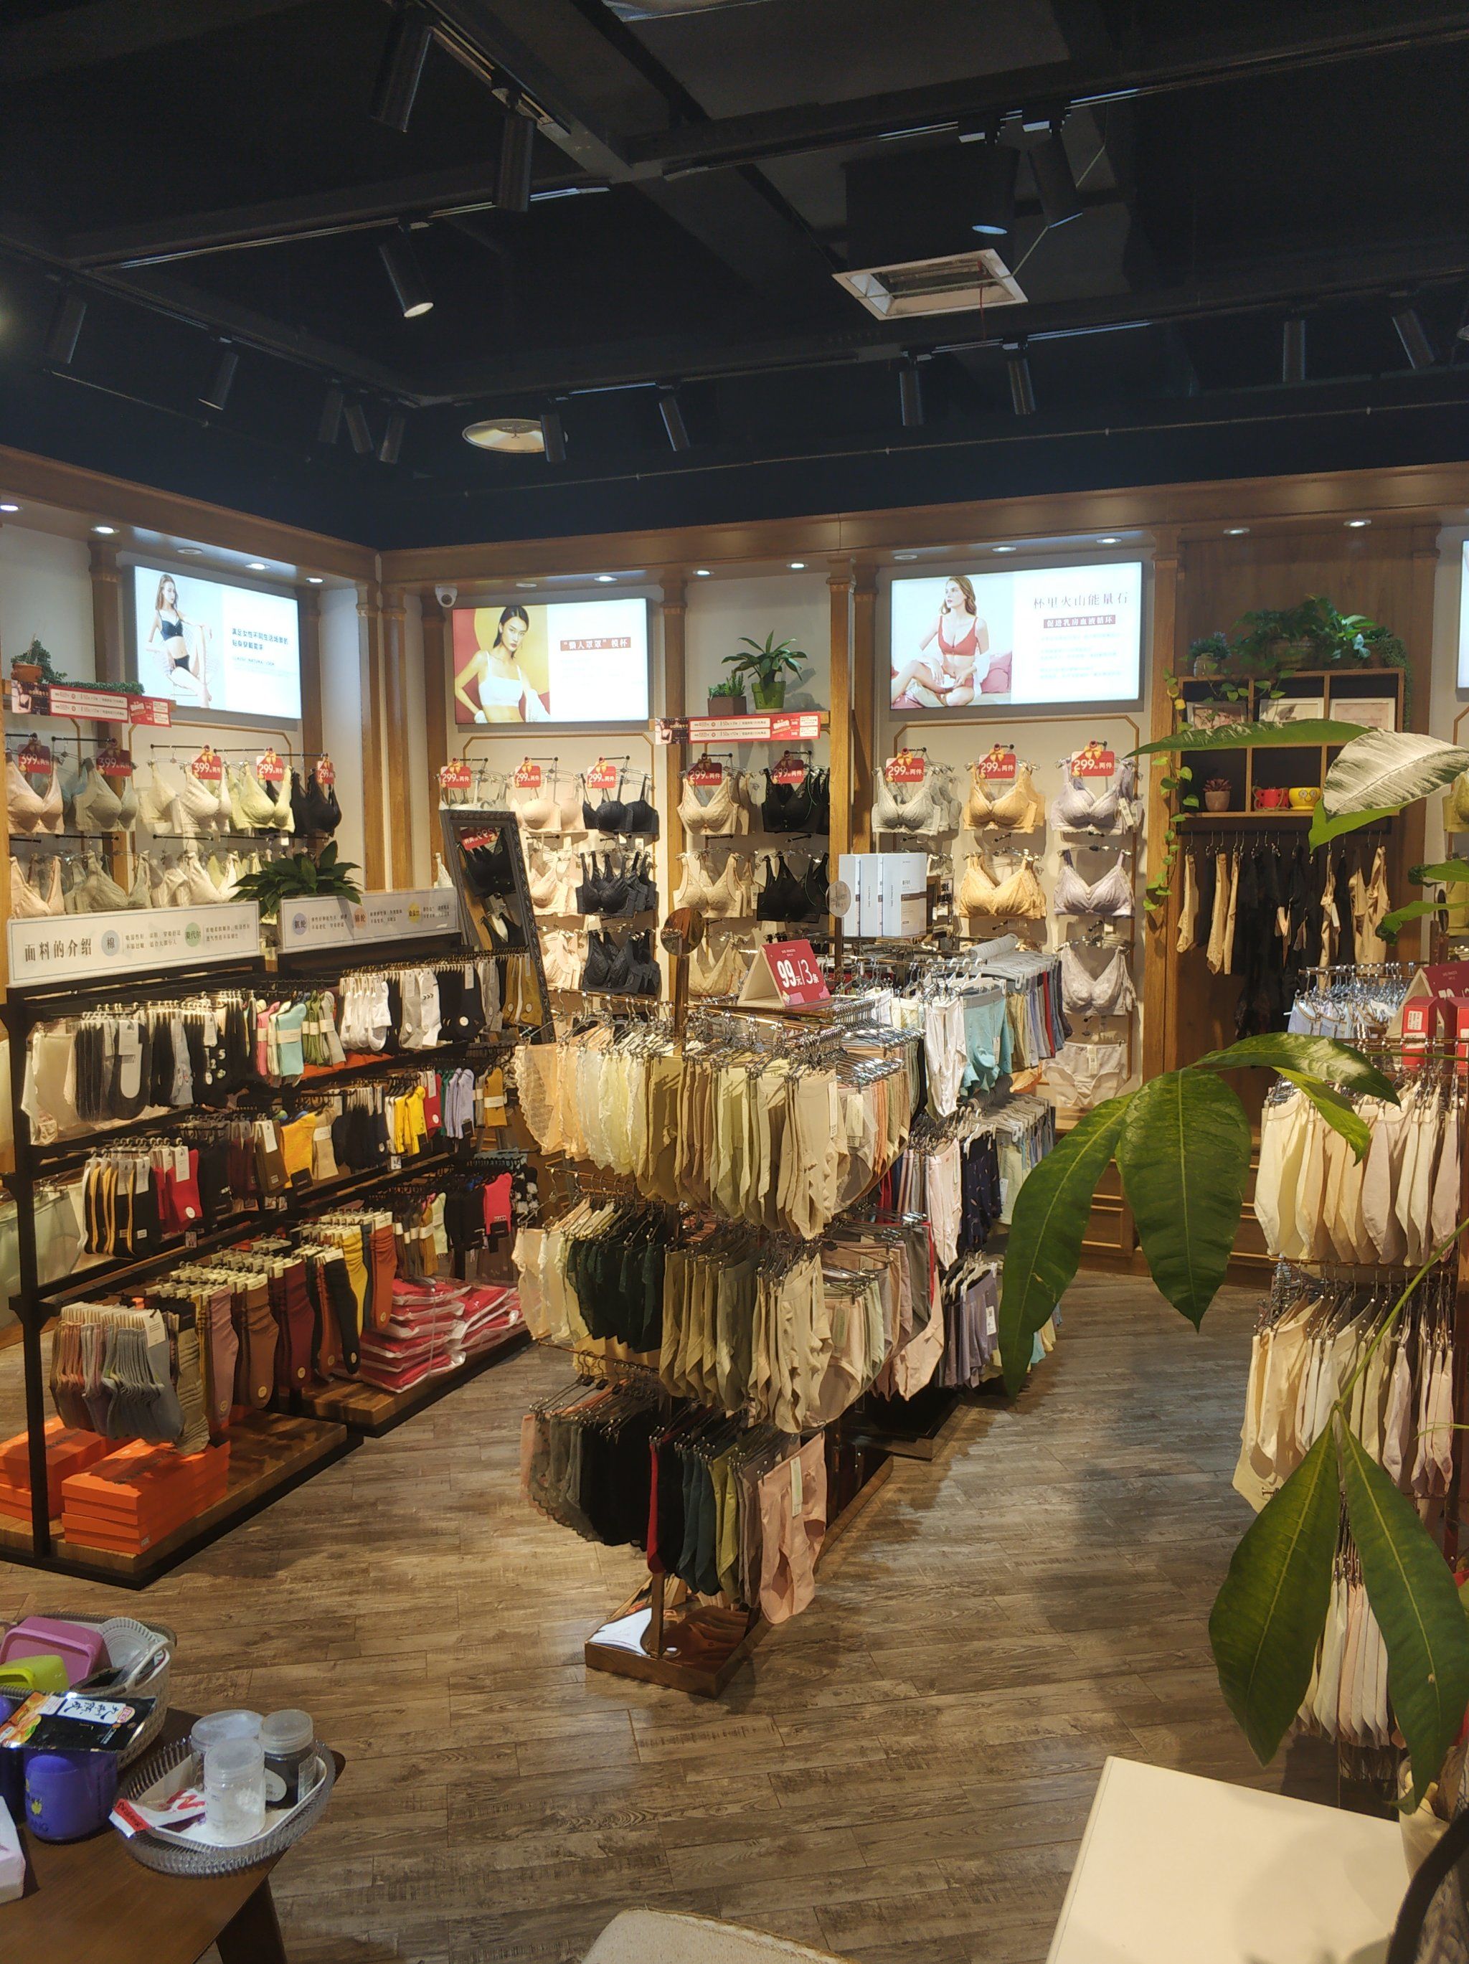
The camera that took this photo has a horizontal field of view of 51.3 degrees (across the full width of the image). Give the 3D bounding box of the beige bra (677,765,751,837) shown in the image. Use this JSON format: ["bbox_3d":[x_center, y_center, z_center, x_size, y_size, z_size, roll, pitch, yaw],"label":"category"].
[{"bbox_3d":[-0.075,-0.721,6.092,0.265,0.265,0.180,2,7,21],"label":"beige bra"}]

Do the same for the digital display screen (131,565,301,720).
[{"bbox_3d":[-2.003,-1.306,5.993,0.070,0.495,0.910,2,6,22],"label":"digital display screen"}]

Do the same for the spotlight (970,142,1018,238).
[{"bbox_3d":[0.571,-1.734,3.350,0.073,0.180,0.073,-3,19,-24],"label":"spotlight"}]

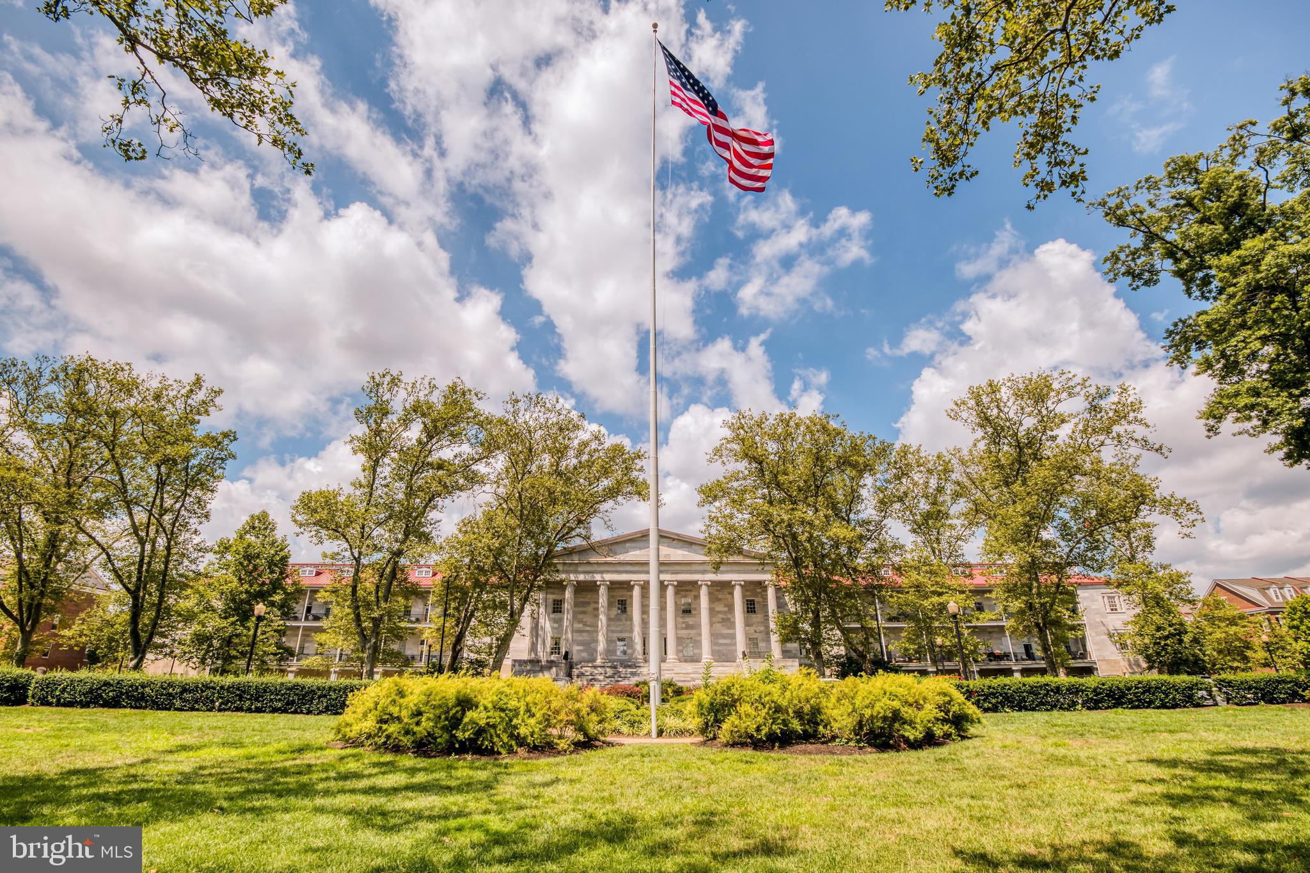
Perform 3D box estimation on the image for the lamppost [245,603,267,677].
[{"bbox_3d":[-14.767,8.017,19.975,0.420,3.666,0.420,0,-22,0],"label":"lamppost"}]

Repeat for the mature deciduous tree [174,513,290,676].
[{"bbox_3d":[-24.553,9.342,31.847,5.900,10.303,5.900,0,-22,0],"label":"mature deciduous tree"}]

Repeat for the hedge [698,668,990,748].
[{"bbox_3d":[3.868,5.990,12.245,5.850,1.350,2.700,0,-22,0],"label":"hedge"}]

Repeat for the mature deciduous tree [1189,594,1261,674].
[{"bbox_3d":[37.101,13.197,35.585,4.000,5.627,4.000,0,-22,0],"label":"mature deciduous tree"}]

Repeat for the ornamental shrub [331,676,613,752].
[{"bbox_3d":[-3.468,5.353,10.649,5.279,1.274,2.800,0,-19,0],"label":"ornamental shrub"}]

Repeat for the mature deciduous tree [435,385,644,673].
[{"bbox_3d":[-5.572,4.629,26.956,10.183,13.411,9.674,0,-19,0],"label":"mature deciduous tree"}]

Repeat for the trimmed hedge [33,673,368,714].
[{"bbox_3d":[-15.049,8.529,18.093,12.370,1.000,1.100,-4,-22,9],"label":"trimmed hedge"}]

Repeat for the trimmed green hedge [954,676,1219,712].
[{"bbox_3d":[10.683,6.542,13.916,6.967,0.830,1.100,2,-19,-6],"label":"trimmed green hedge"}]

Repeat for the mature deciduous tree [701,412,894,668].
[{"bbox_3d":[6.919,5.075,26.781,9.387,12.534,8.918,0,-19,0],"label":"mature deciduous tree"}]

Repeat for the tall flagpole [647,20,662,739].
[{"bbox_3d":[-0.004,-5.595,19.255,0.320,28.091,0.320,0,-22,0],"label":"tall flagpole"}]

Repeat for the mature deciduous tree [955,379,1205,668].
[{"bbox_3d":[20.382,4.022,27.116,9.559,14.655,9.081,0,-19,0],"label":"mature deciduous tree"}]

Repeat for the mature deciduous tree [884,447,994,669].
[{"bbox_3d":[16.267,6.831,31.449,5.600,12.817,5.400,0,-19,0],"label":"mature deciduous tree"}]

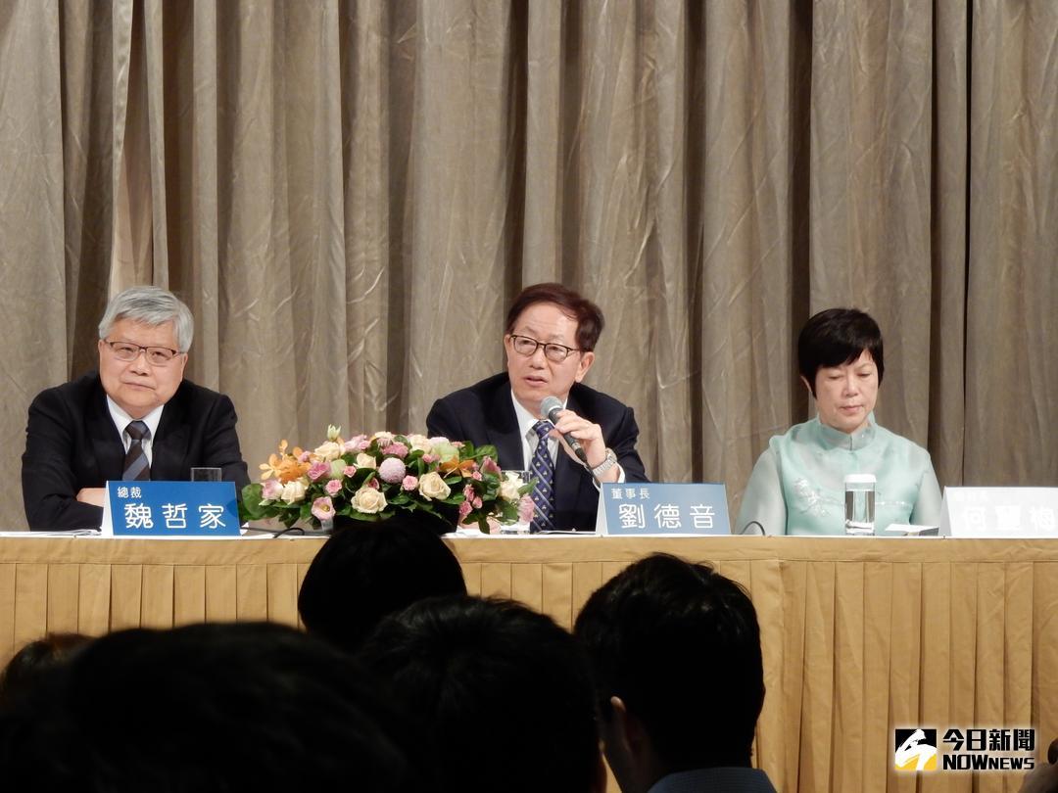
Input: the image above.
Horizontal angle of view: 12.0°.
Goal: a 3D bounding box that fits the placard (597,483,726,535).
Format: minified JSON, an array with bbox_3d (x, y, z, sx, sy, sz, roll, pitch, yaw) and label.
[{"bbox_3d":[0.261,0.222,9.850,0.250,0.102,0.080,0,0,-15],"label":"placard"}]

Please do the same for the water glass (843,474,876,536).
[{"bbox_3d":[0.676,0.222,10.250,0.065,0.125,0.065,0,0,0],"label":"water glass"}]

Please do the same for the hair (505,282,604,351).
[{"bbox_3d":[0.051,-0.152,10.200,0.180,0.165,0.205,6,0,25],"label":"hair"}]

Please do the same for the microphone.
[{"bbox_3d":[0.070,0.066,10.050,0.052,0.180,0.052,-25,-38,-13],"label":"microphone"}]

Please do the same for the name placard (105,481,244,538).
[{"bbox_3d":[-0.696,0.218,9.750,0.255,0.107,0.070,0,0,-19],"label":"name placard"}]

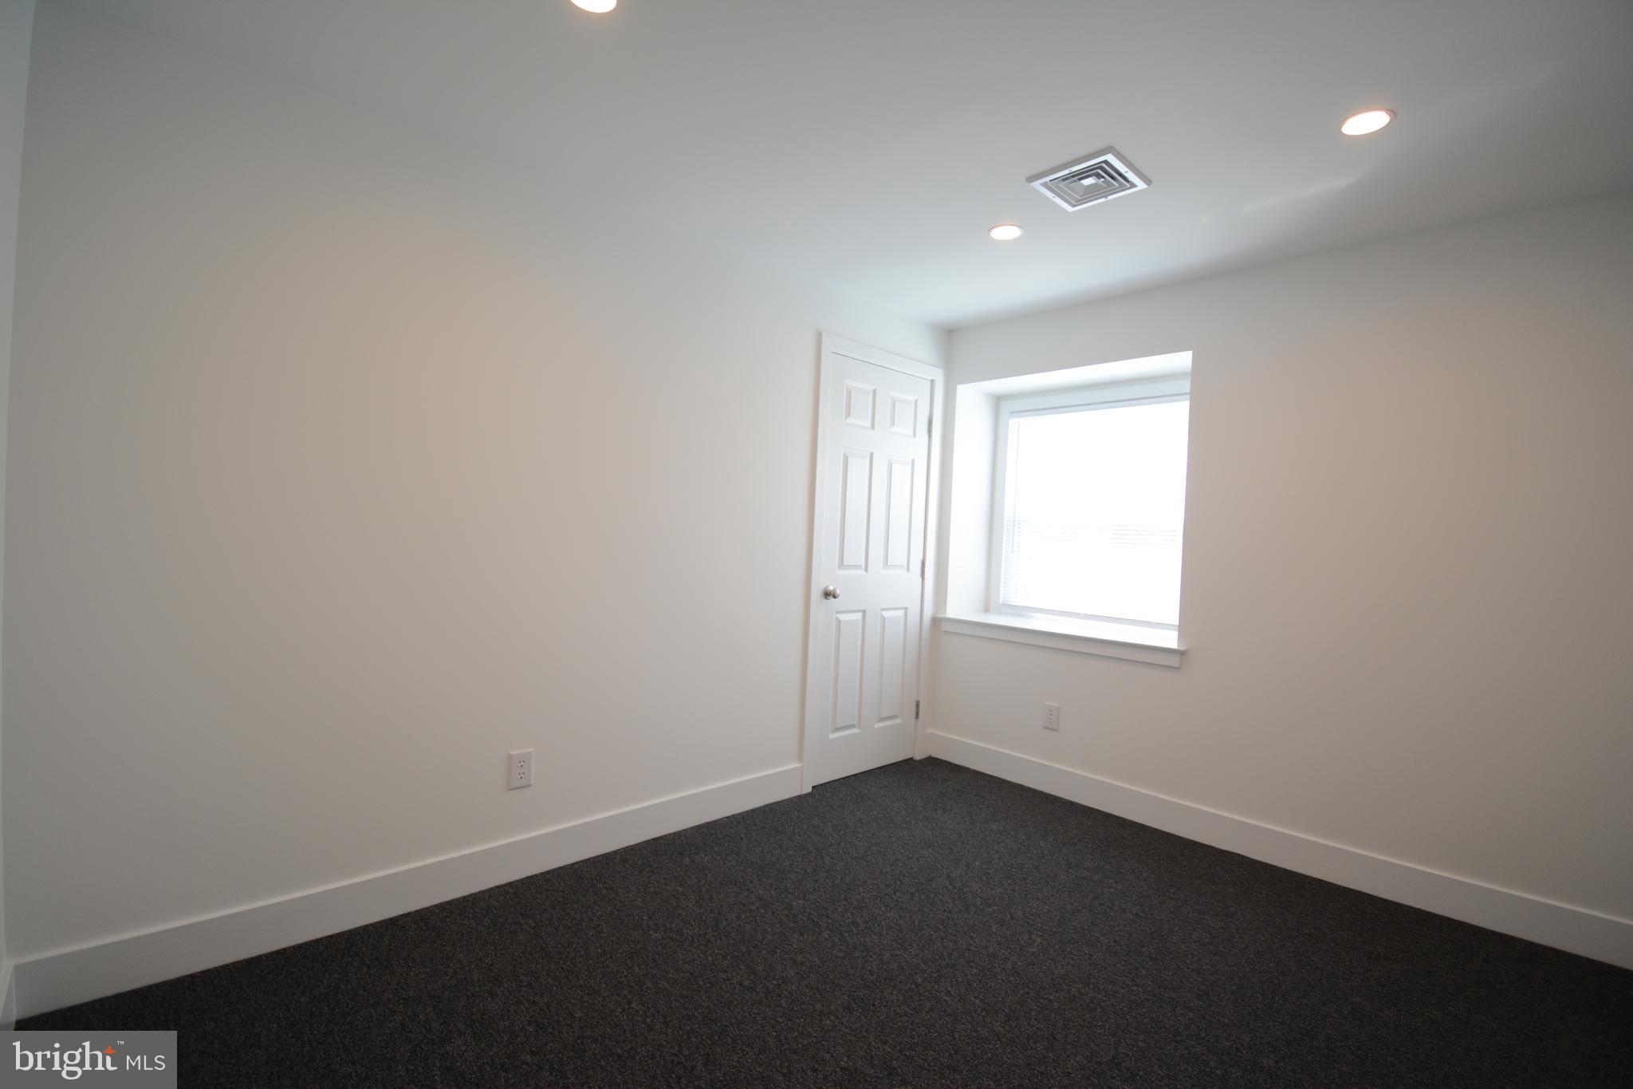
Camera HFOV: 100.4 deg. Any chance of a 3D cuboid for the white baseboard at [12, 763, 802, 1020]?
[{"bbox_3d":[-0.920,1.041,2.288,2.340,0.137,0.018,2,1,-43],"label":"white baseboard"}]

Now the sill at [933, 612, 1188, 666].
[{"bbox_3d":[1.228,0.457,3.366,0.420,0.088,1.260,2,1,-44],"label":"sill"}]

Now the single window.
[{"bbox_3d":[1.433,-0.200,3.522,0.080,1.230,1.155,2,1,-44],"label":"single window"}]

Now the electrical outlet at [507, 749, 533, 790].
[{"bbox_3d":[-0.962,0.733,2.215,0.077,0.123,0.008,2,1,-43],"label":"electrical outlet"}]

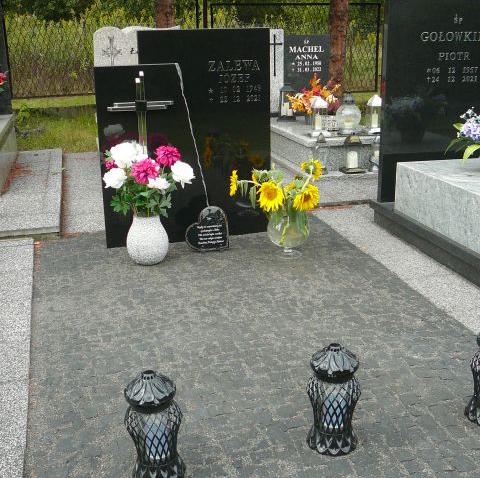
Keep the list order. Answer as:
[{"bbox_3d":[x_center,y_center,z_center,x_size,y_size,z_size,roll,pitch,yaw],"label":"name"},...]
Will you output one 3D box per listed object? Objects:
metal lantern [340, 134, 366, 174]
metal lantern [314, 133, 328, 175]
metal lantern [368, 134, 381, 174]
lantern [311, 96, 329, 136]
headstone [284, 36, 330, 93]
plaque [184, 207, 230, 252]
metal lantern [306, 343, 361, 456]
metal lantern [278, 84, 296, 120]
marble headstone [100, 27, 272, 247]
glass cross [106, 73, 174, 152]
[{"bbox_3d":[0.834,-0.627,4.720,0.193,0.276,0.183,-5,17,-14],"label":"metal lantern"},{"bbox_3d":[0.594,-0.617,4.700,0.100,0.295,0.110,-5,17,-14],"label":"metal lantern"},{"bbox_3d":[1.138,-0.694,5.246,0.182,0.274,0.182,-6,19,-15],"label":"metal lantern"},{"bbox_3d":[0.610,-0.923,4.850,0.143,0.297,0.143,-5,17,-14],"label":"lantern"},{"bbox_3d":[0.661,-1.649,6.468,0.479,0.736,0.090,-6,19,-15],"label":"headstone"},{"bbox_3d":[-0.188,-0.061,3.700,0.233,0.242,0.040,-5,7,-14],"label":"plaque"},{"bbox_3d":[0.282,0.467,1.940,0.160,0.318,0.160,-1,16,0],"label":"metal lantern"},{"bbox_3d":[0.457,-1.327,6.274,0.155,0.324,0.155,-6,19,-15],"label":"metal lantern"},{"bbox_3d":[-0.352,-0.650,4.168,1.107,1.330,0.140,-5,19,-12],"label":"marble headstone"},{"bbox_3d":[-0.592,-0.722,3.965,0.405,0.581,0.045,-5,19,-12],"label":"glass cross"}]

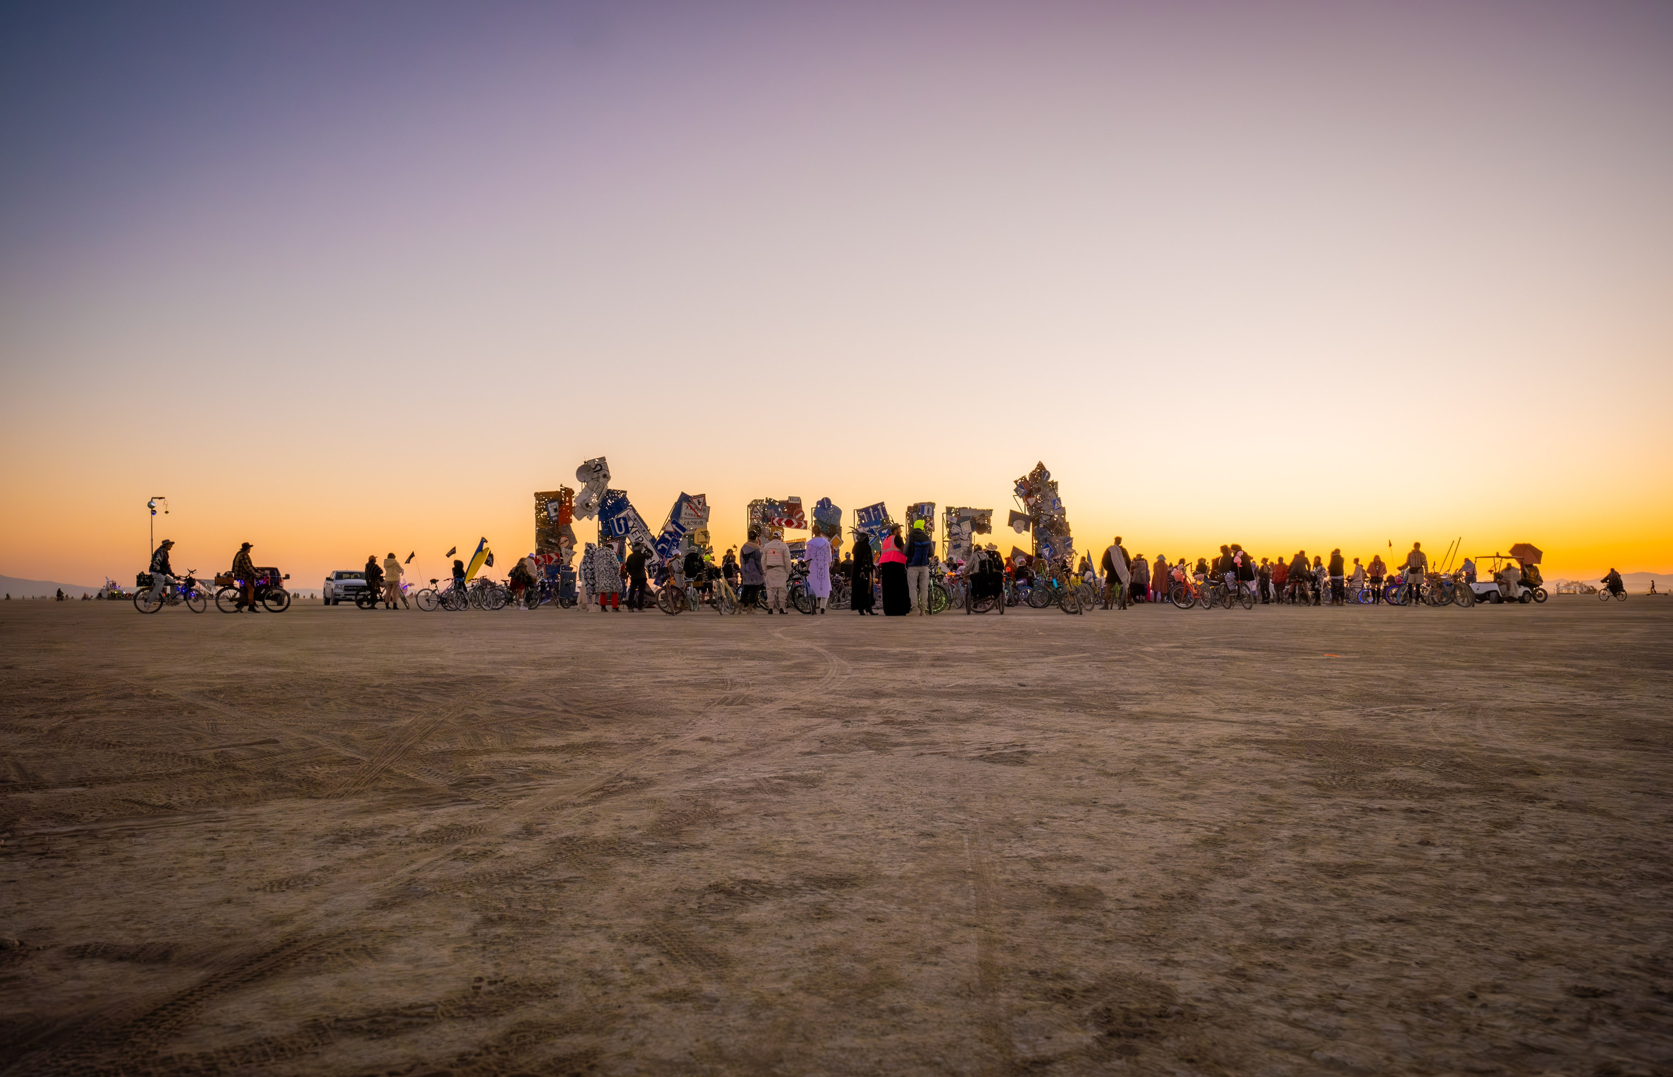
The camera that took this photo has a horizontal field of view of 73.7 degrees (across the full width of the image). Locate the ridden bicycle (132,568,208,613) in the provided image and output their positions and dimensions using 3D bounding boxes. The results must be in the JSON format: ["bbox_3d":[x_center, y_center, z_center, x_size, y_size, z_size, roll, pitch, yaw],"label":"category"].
[{"bbox_3d":[-17.452,1.395,29.200,1.780,1.140,0.600,1,-3,-28],"label":"ridden bicycle"}]

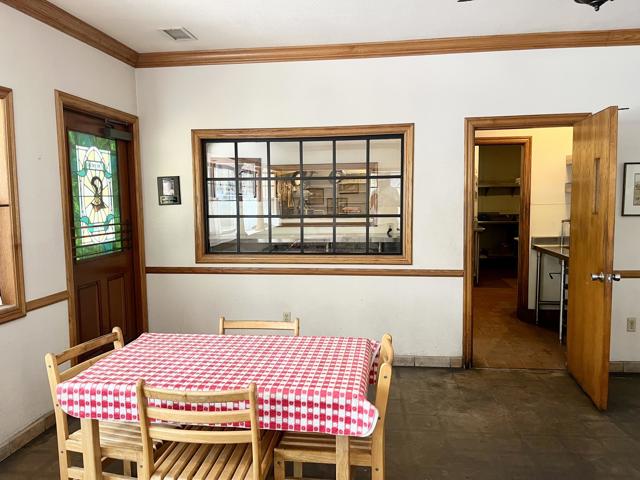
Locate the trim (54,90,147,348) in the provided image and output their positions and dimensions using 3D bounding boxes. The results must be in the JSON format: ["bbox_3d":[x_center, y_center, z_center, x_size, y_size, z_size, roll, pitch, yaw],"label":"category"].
[{"bbox_3d":[-1.699,0.060,3.861,0.070,2.225,1.130,0,5,7],"label":"trim"}]

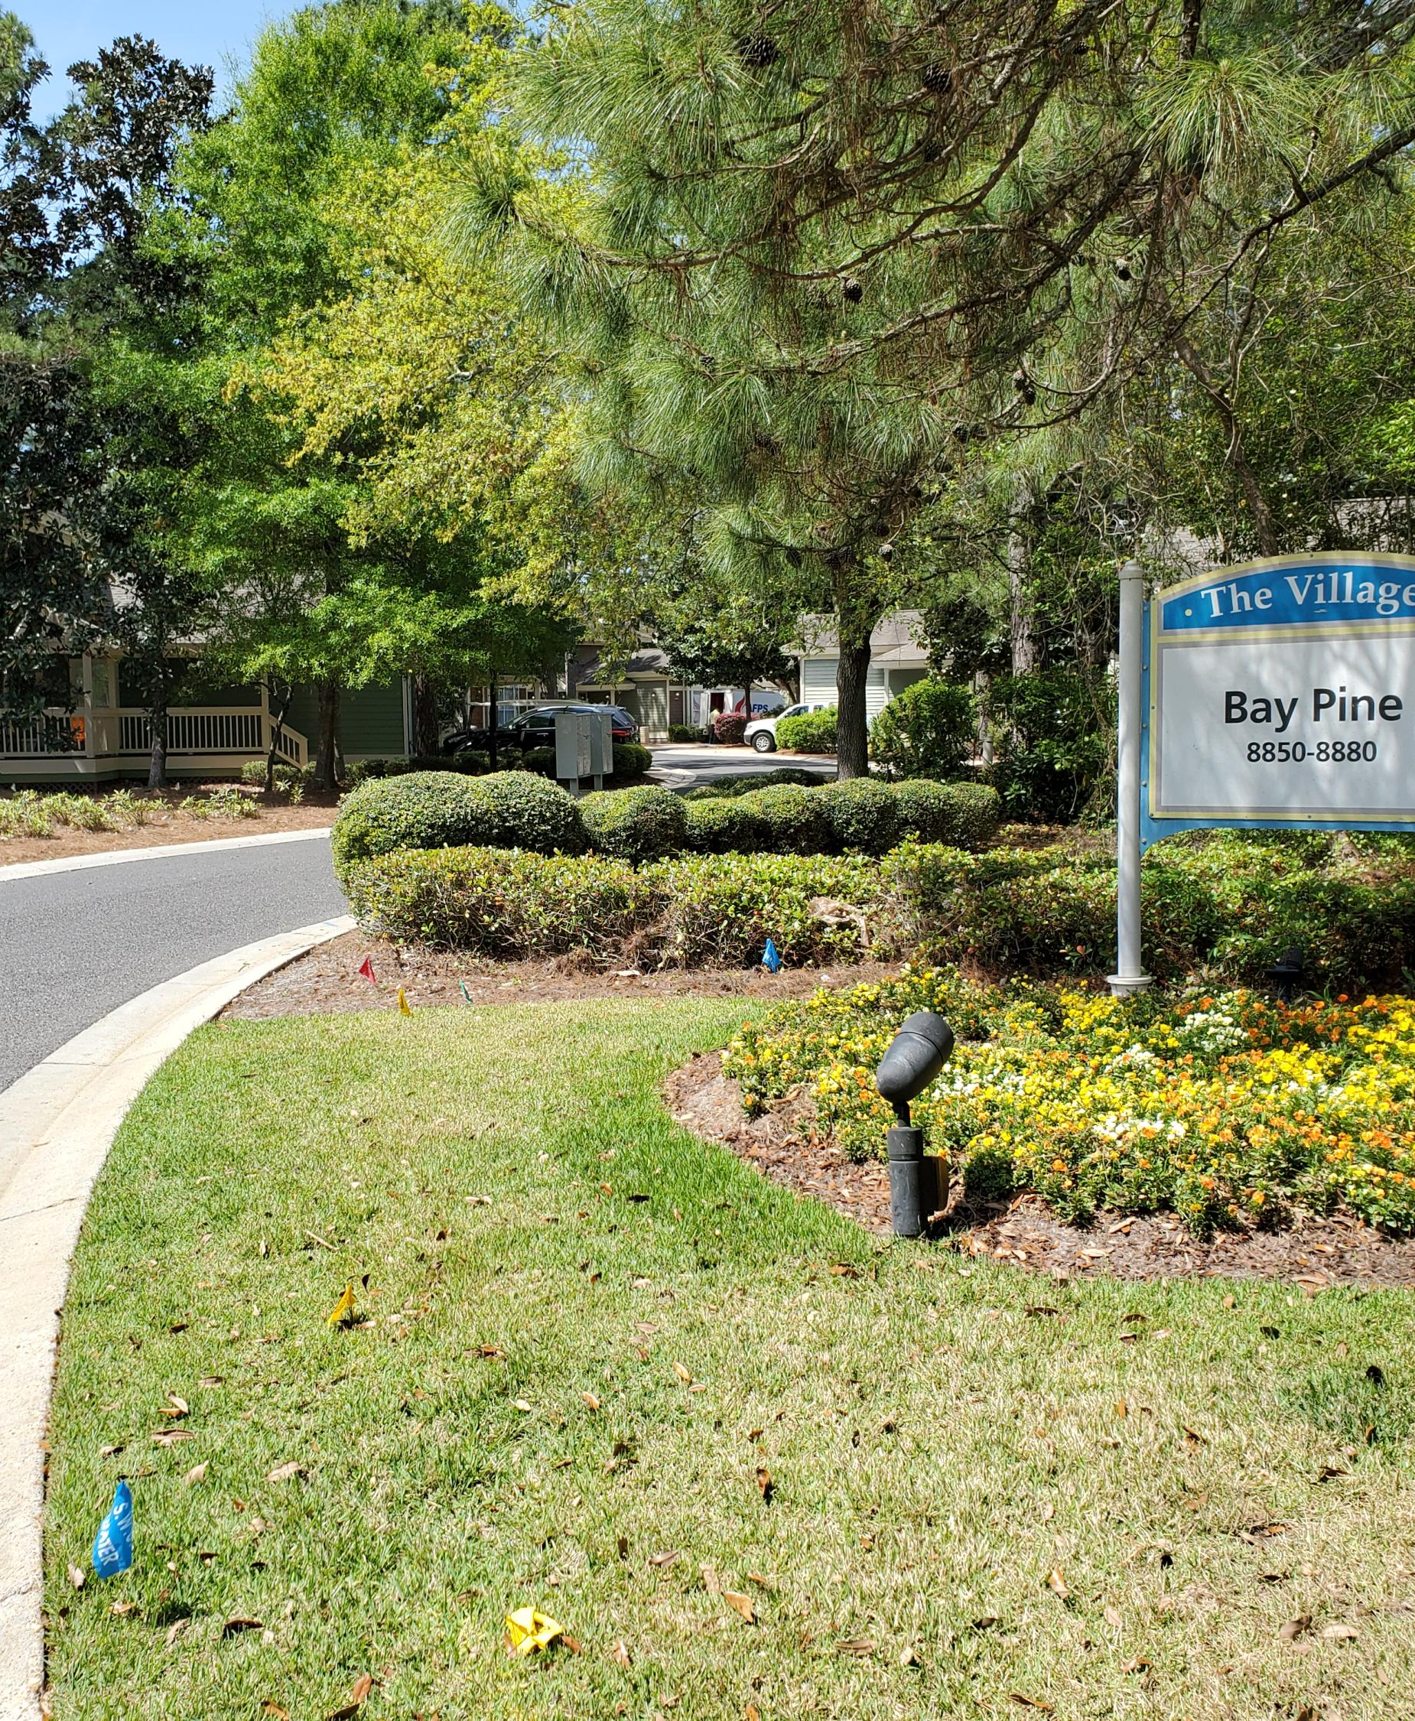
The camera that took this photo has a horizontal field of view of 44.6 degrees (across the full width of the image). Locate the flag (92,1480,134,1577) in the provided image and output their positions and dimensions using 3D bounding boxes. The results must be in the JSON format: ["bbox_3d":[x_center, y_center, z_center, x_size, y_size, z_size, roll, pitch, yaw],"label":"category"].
[{"bbox_3d":[-1.001,1.127,2.900,0.068,0.165,0.040,-1,5,-14],"label":"flag"}]

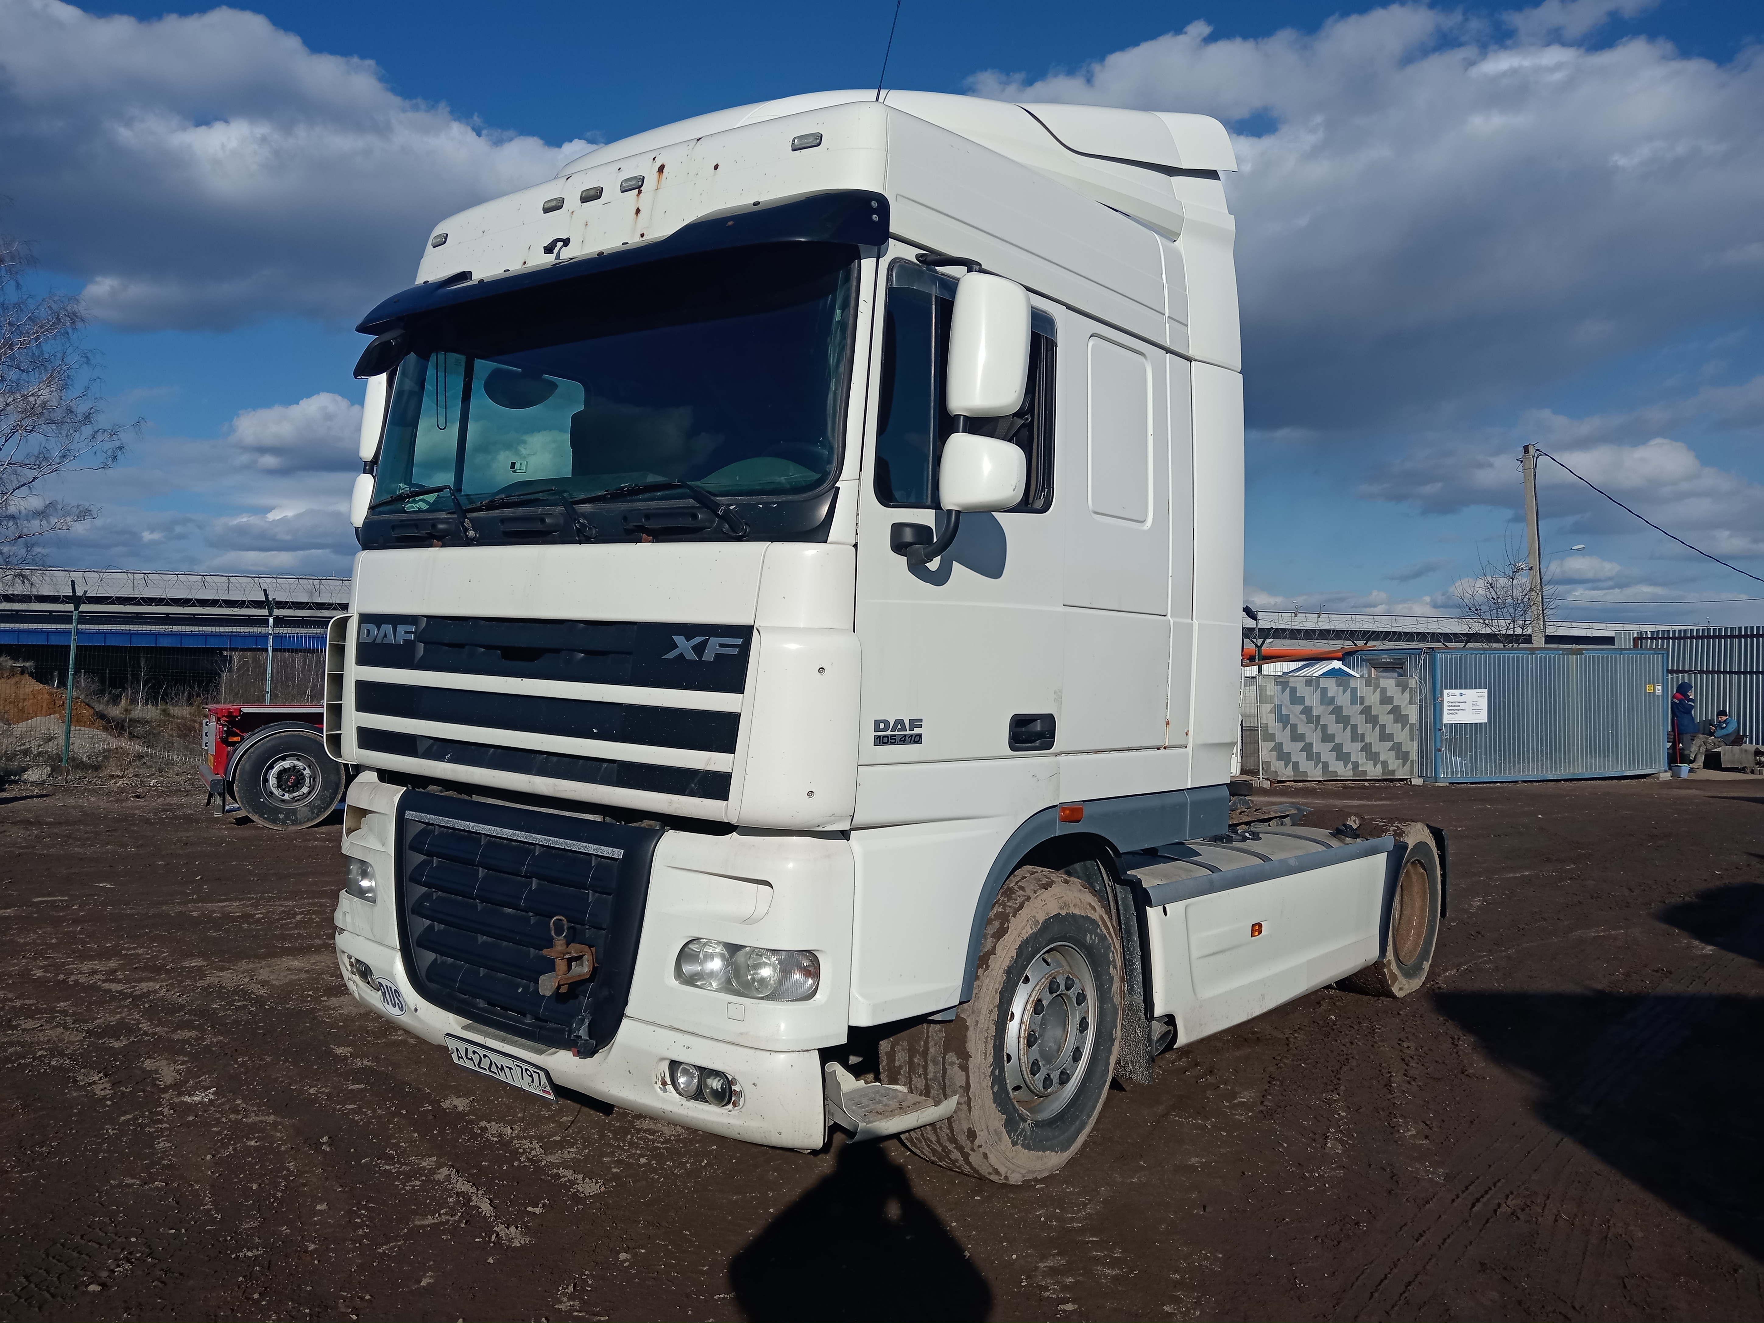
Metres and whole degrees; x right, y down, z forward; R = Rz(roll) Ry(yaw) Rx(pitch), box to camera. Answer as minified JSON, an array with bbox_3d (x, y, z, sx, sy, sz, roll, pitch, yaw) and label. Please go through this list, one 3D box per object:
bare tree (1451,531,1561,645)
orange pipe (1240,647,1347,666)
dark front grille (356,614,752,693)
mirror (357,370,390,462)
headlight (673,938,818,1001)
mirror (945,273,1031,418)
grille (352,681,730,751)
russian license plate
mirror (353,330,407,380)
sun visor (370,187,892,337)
[{"bbox_3d":[13.597,-0.353,30.000,2.400,5.033,2.400,2,0,0],"label":"bare tree"},{"bbox_3d":[9.268,-0.177,31.000,2.500,0.240,0.240,2,0,3],"label":"orange pipe"},{"bbox_3d":[-1.132,-0.039,4.405,2.000,0.195,0.080,2,0,39],"label":"dark front grille"},{"bbox_3d":[-2.052,-0.988,5.559,0.120,0.420,0.235,2,0,-19],"label":"mirror"},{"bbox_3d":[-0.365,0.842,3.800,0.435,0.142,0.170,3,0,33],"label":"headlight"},{"bbox_3d":[0.297,-0.879,3.824,0.235,0.420,0.120,2,0,21],"label":"mirror"},{"bbox_3d":[-1.153,0.162,4.327,1.930,0.112,0.080,3,0,39],"label":"grille"},{"bbox_3d":[-1.211,1.289,4.374,0.525,0.118,0.020,3,22,39],"label":"russian license plate"},{"bbox_3d":[-1.870,-1.145,5.136,0.140,0.170,0.200,2,0,-21],"label":"mirror"},{"bbox_3d":[-0.979,-1.272,4.465,2.320,0.230,0.370,3,0,39],"label":"sun visor"}]

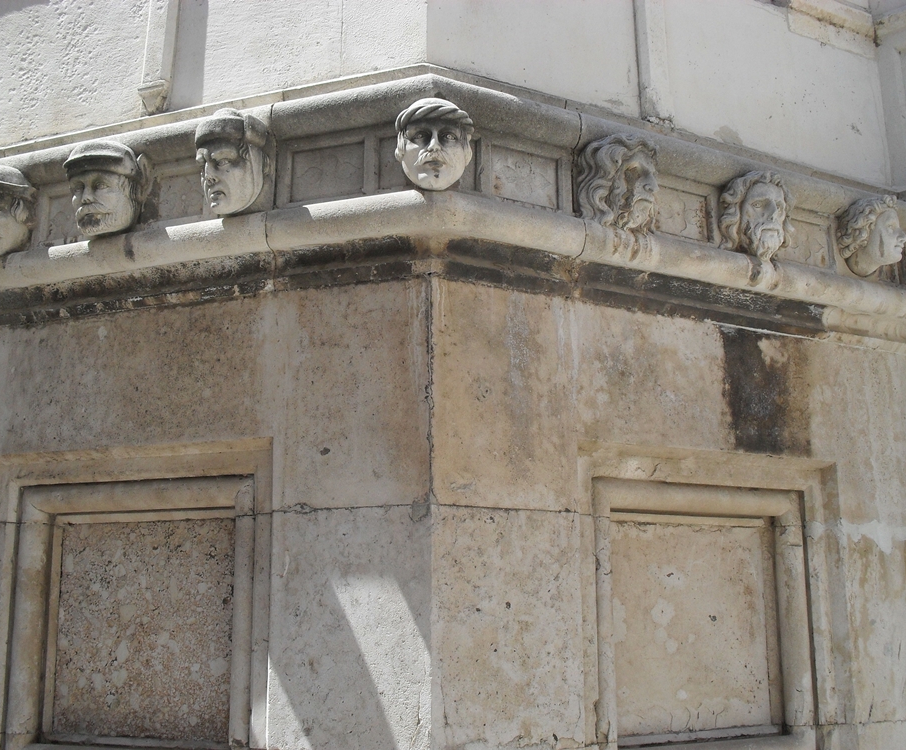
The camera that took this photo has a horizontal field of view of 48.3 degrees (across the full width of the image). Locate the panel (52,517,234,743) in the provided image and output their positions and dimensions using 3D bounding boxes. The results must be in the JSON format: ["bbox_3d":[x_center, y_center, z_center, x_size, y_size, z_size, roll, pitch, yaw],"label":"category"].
[{"bbox_3d":[-1.129,0.918,3.691,0.791,0.763,0.060,-5,-13,23],"label":"panel"}]

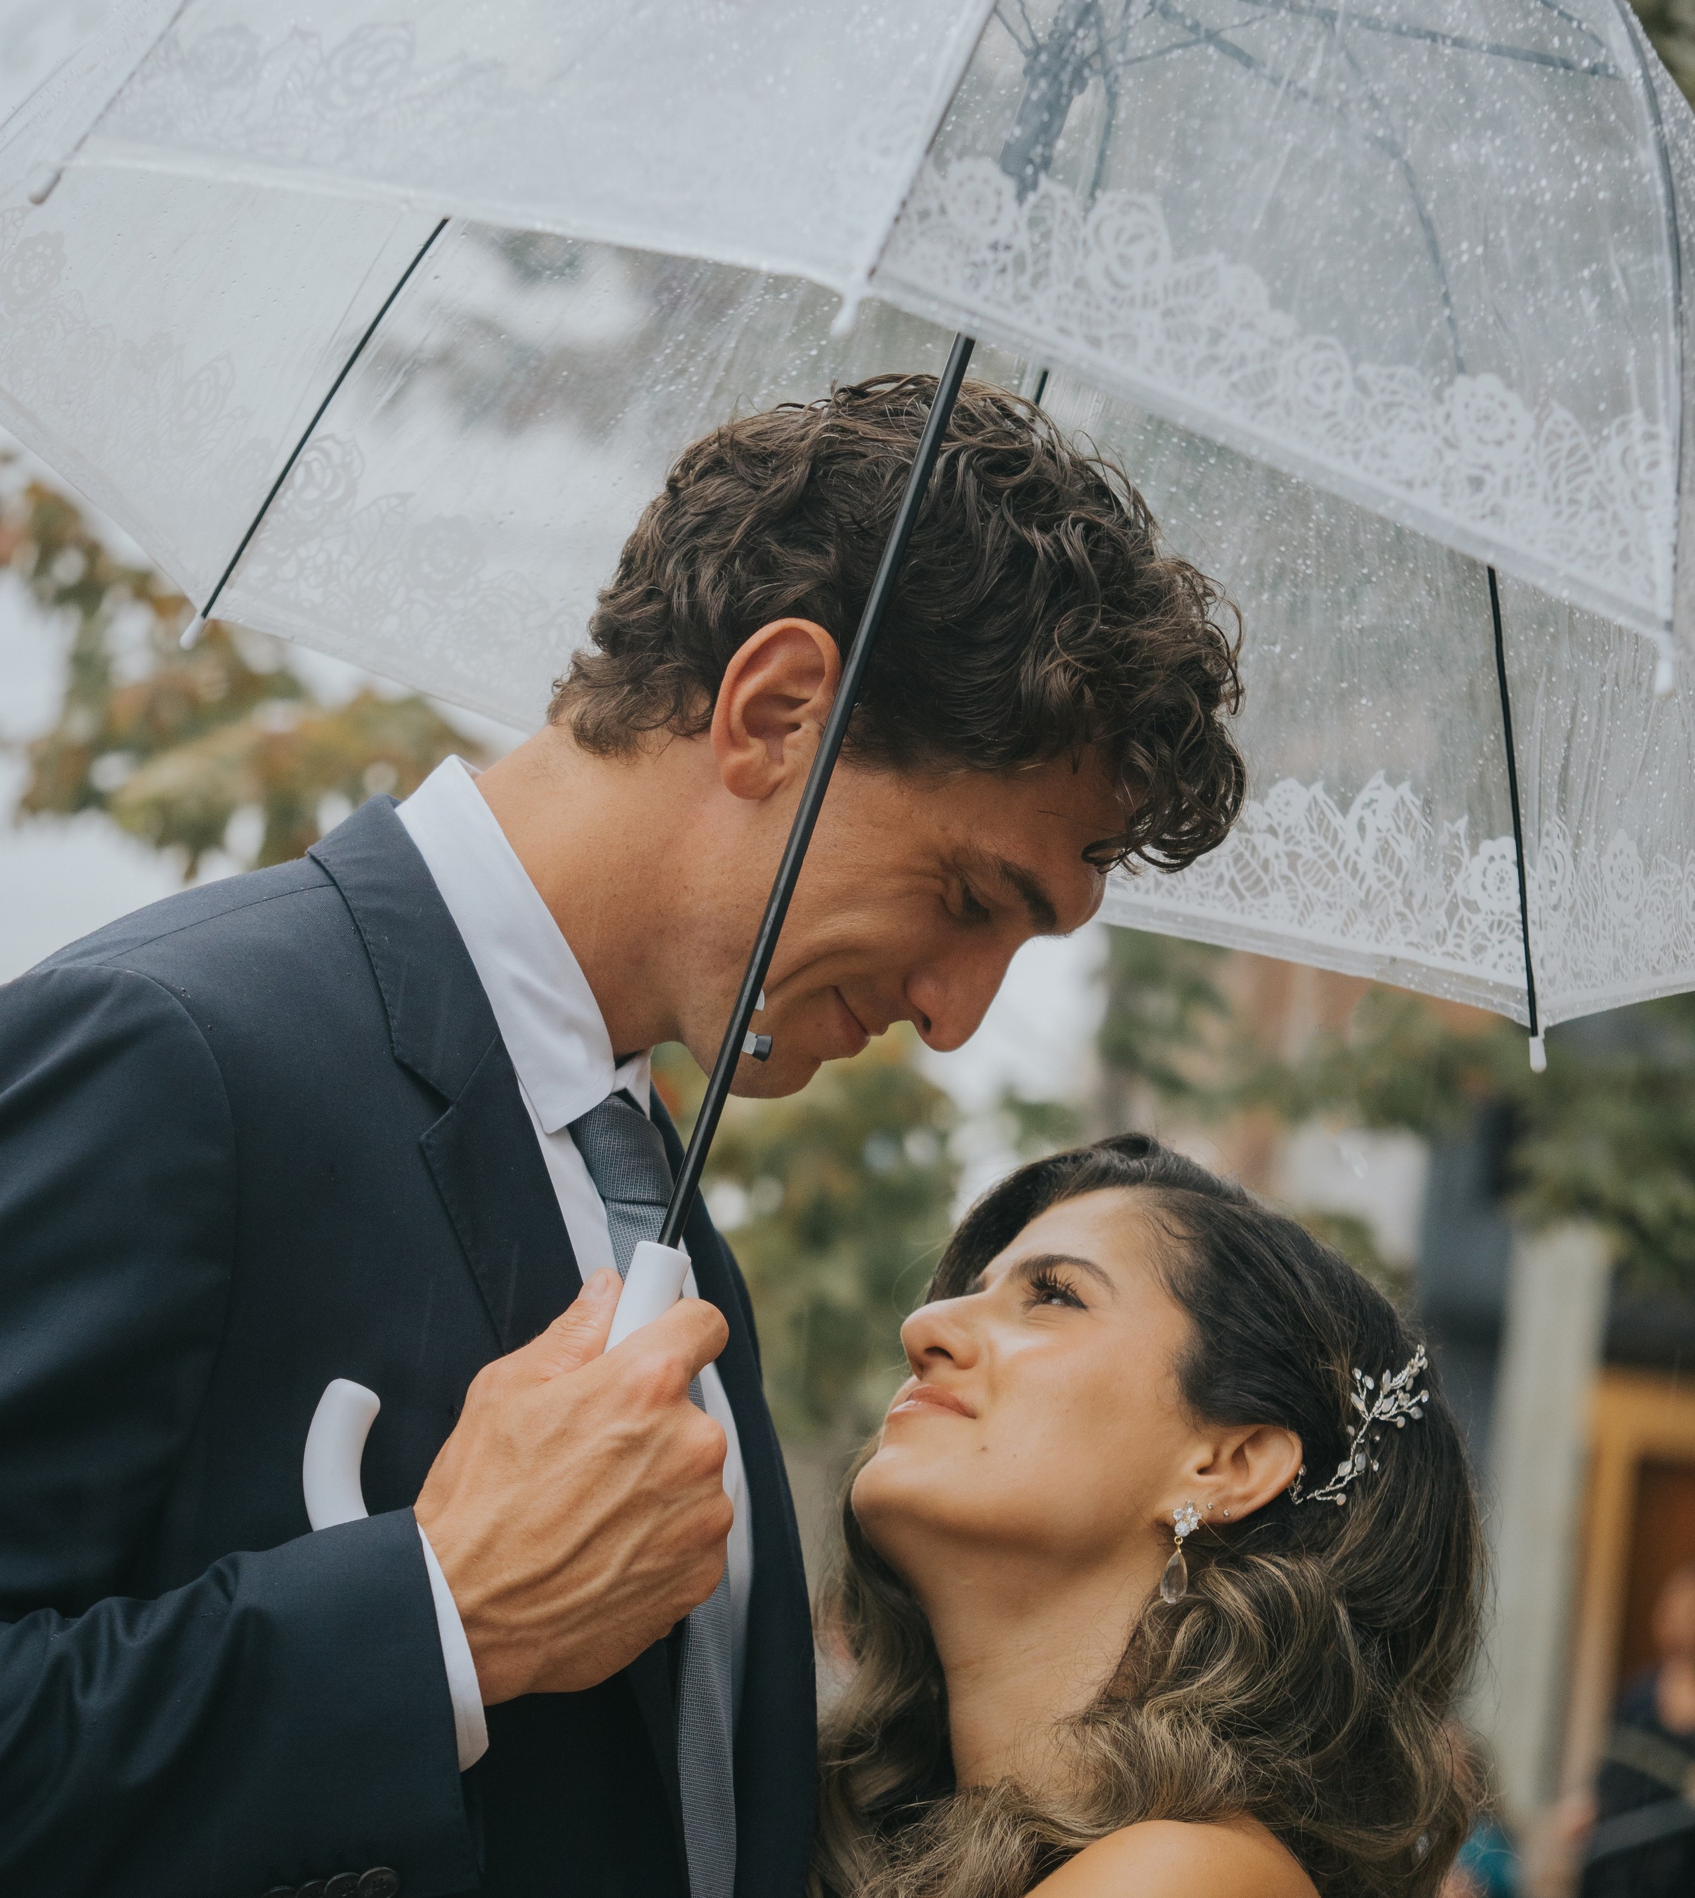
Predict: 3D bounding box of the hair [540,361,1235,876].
[{"bbox_3d":[0.024,-0.097,2.880,0.216,0.225,0.195,-42,-9,0],"label":"hair"}]

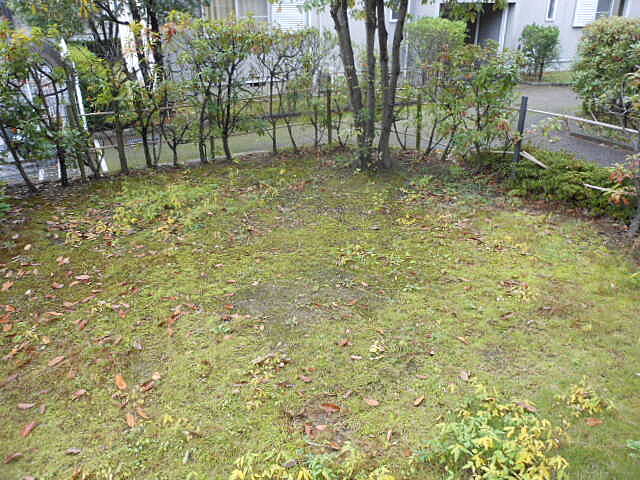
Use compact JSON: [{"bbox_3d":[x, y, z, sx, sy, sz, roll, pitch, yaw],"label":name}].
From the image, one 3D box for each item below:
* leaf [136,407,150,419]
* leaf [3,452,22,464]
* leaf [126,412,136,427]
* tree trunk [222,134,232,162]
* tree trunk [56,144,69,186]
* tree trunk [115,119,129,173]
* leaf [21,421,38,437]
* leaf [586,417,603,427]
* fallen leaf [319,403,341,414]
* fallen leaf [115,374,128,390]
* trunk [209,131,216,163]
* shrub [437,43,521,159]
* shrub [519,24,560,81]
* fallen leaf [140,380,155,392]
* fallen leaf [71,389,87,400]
[{"bbox_3d":[-0.749,0.736,2.199,0.097,0.015,0.028,19,29,37],"label":"leaf"},{"bbox_3d":[-1.174,0.828,1.978,0.075,0.020,0.038,-20,30,-39],"label":"leaf"},{"bbox_3d":[-0.789,0.751,2.163,0.028,0.015,0.093,-13,26,-27],"label":"leaf"},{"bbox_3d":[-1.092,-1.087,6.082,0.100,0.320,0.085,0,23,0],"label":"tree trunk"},{"bbox_3d":[-2.595,-0.763,5.196,0.077,0.409,0.071,-11,26,-25],"label":"tree trunk"},{"bbox_3d":[-2.141,-1.012,5.582,0.093,0.562,0.087,-9,25,-19],"label":"tree trunk"},{"bbox_3d":[-1.183,0.771,2.113,0.037,0.015,0.087,6,24,13],"label":"leaf"},{"bbox_3d":[1.146,0.760,2.159,0.068,0.015,0.038,1,23,1],"label":"leaf"},{"bbox_3d":[0.045,0.723,2.236,0.093,0.015,0.038,6,24,14],"label":"fallen leaf"},{"bbox_3d":[-0.916,0.651,2.390,0.042,0.020,0.112,-18,29,-35],"label":"fallen leaf"},{"bbox_3d":[-1.266,-1.110,6.068,0.076,0.359,0.065,-5,24,-11],"label":"trunk"},{"bbox_3d":[1.956,-1.646,6.152,0.994,1.316,0.950,0,23,0],"label":"shrub"},{"bbox_3d":[5.841,-5.002,13.832,1.050,1.420,1.050,9,25,20],"label":"shrub"},{"bbox_3d":[-0.786,0.660,2.368,0.042,0.020,0.082,11,25,23],"label":"fallen leaf"},{"bbox_3d":[-1.069,0.690,2.303,0.031,0.015,0.071,12,26,25],"label":"fallen leaf"}]

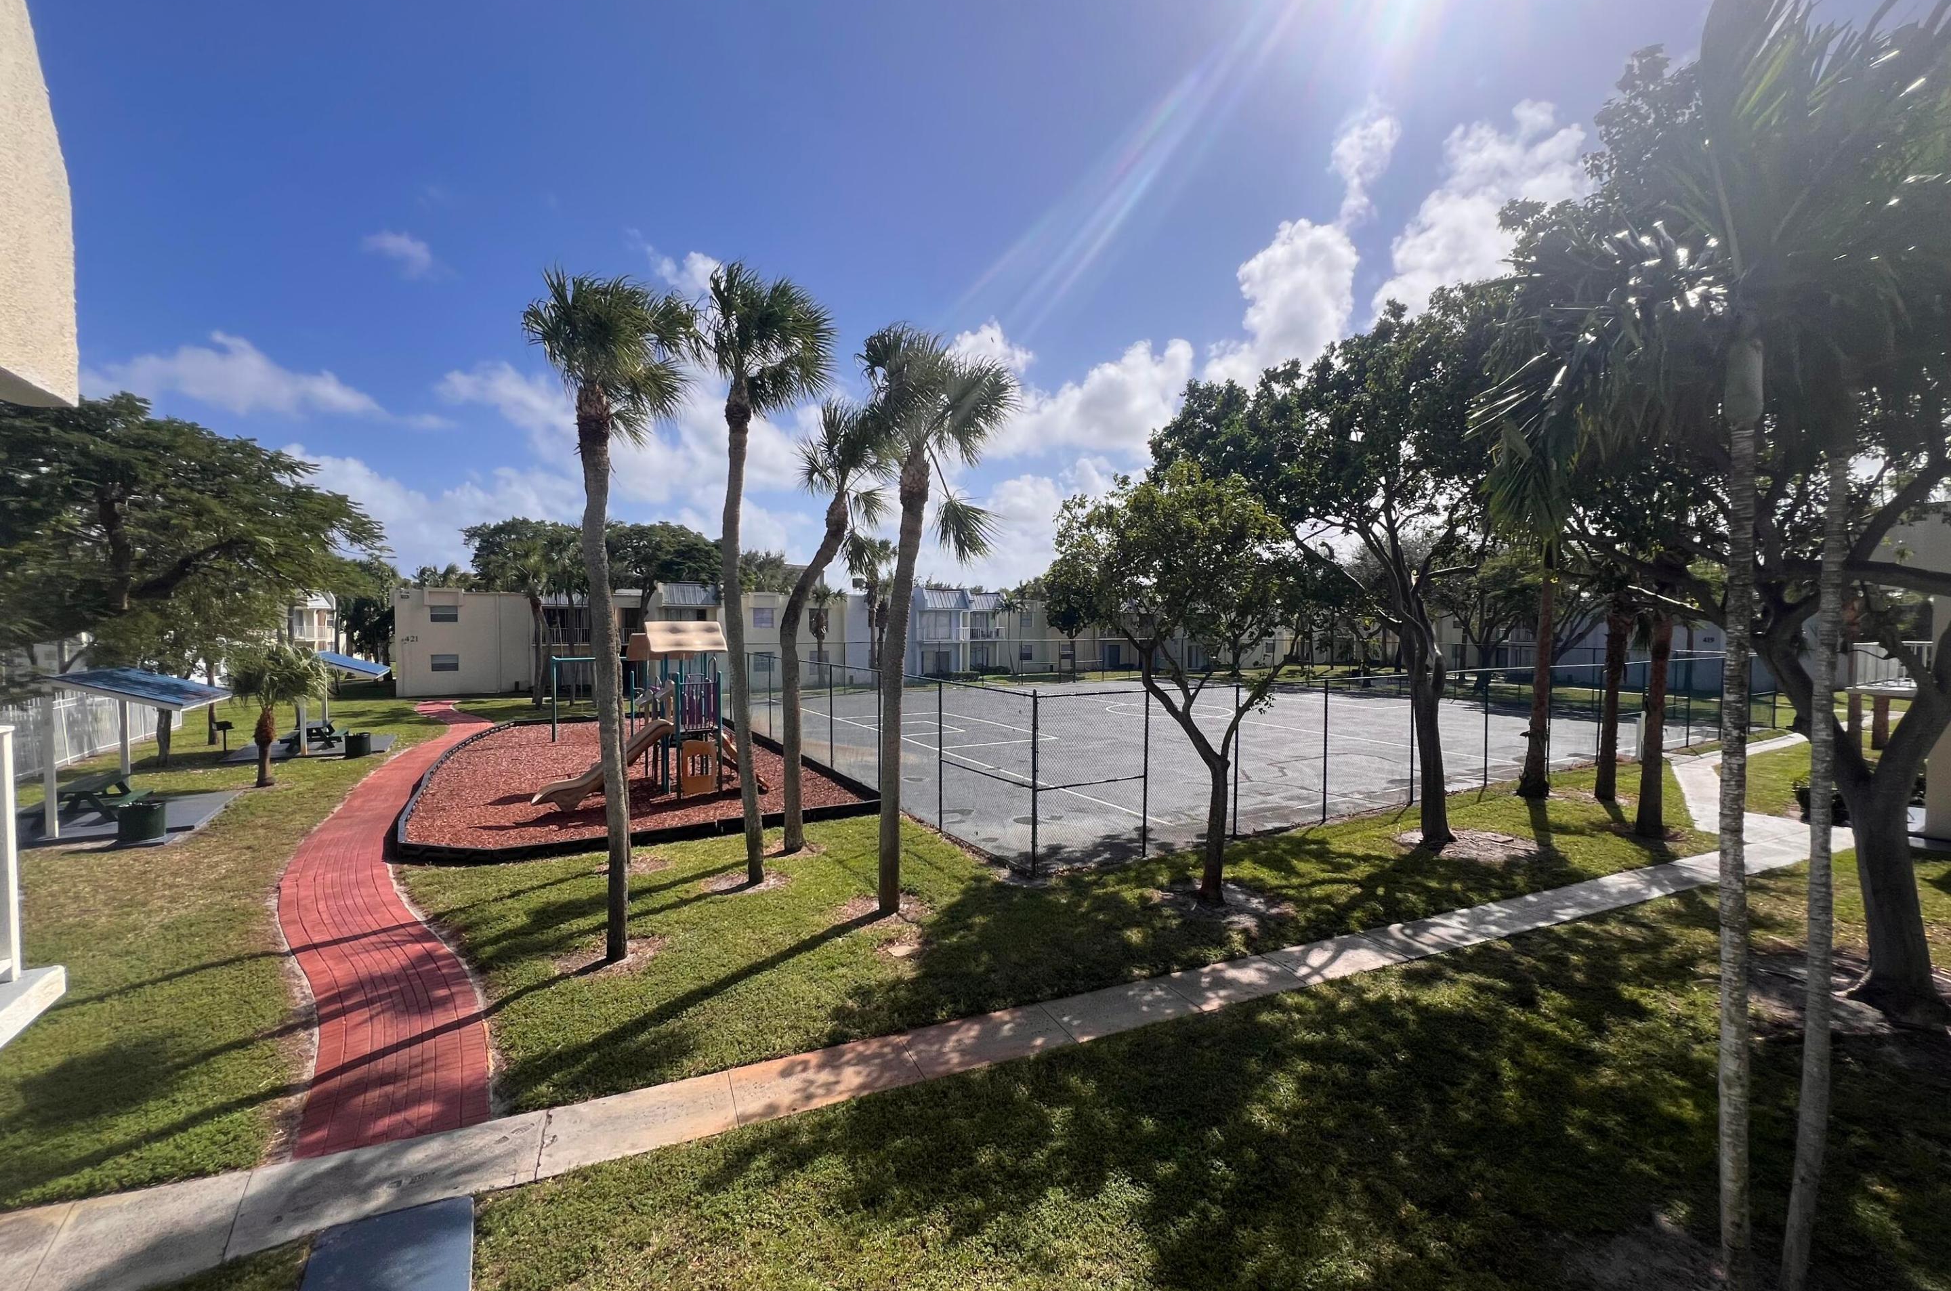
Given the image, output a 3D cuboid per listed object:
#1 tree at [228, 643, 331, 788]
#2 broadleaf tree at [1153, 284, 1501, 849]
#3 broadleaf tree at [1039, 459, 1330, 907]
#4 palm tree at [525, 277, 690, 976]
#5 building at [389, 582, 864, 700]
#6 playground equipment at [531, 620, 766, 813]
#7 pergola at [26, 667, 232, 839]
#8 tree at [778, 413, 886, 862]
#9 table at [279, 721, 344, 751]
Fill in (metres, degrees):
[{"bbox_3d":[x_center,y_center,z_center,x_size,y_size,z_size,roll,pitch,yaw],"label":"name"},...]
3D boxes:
[{"bbox_3d":[-18.418,1.844,19.404,2.000,3.800,2.000,-1,2,-44],"label":"tree"},{"bbox_3d":[6.878,-1.308,14.313,6.300,10.400,6.000,1,2,26],"label":"broadleaf tree"},{"bbox_3d":[3.297,0.613,11.423,4.300,6.700,4.000,0,2,16],"label":"broadleaf tree"},{"bbox_3d":[-4.628,-0.288,9.227,2.150,8.600,2.150,-1,2,-27],"label":"palm tree"},{"bbox_3d":[-23.367,-0.444,50.258,26.300,6.800,12.500,-1,2,-29],"label":"building"},{"bbox_3d":[-8.767,1.597,19.557,5.400,4.300,4.700,-1,2,-29],"label":"playground equipment"},{"bbox_3d":[-19.527,2.193,16.258,4.000,3.260,3.900,-1,2,-29],"label":"pergola"},{"bbox_3d":[-2.619,-0.305,13.911,2.100,8.400,2.000,0,1,-11],"label":"tree"},{"bbox_3d":[-22.949,3.204,25.609,1.600,0.760,2.150,-1,2,-29],"label":"table"}]

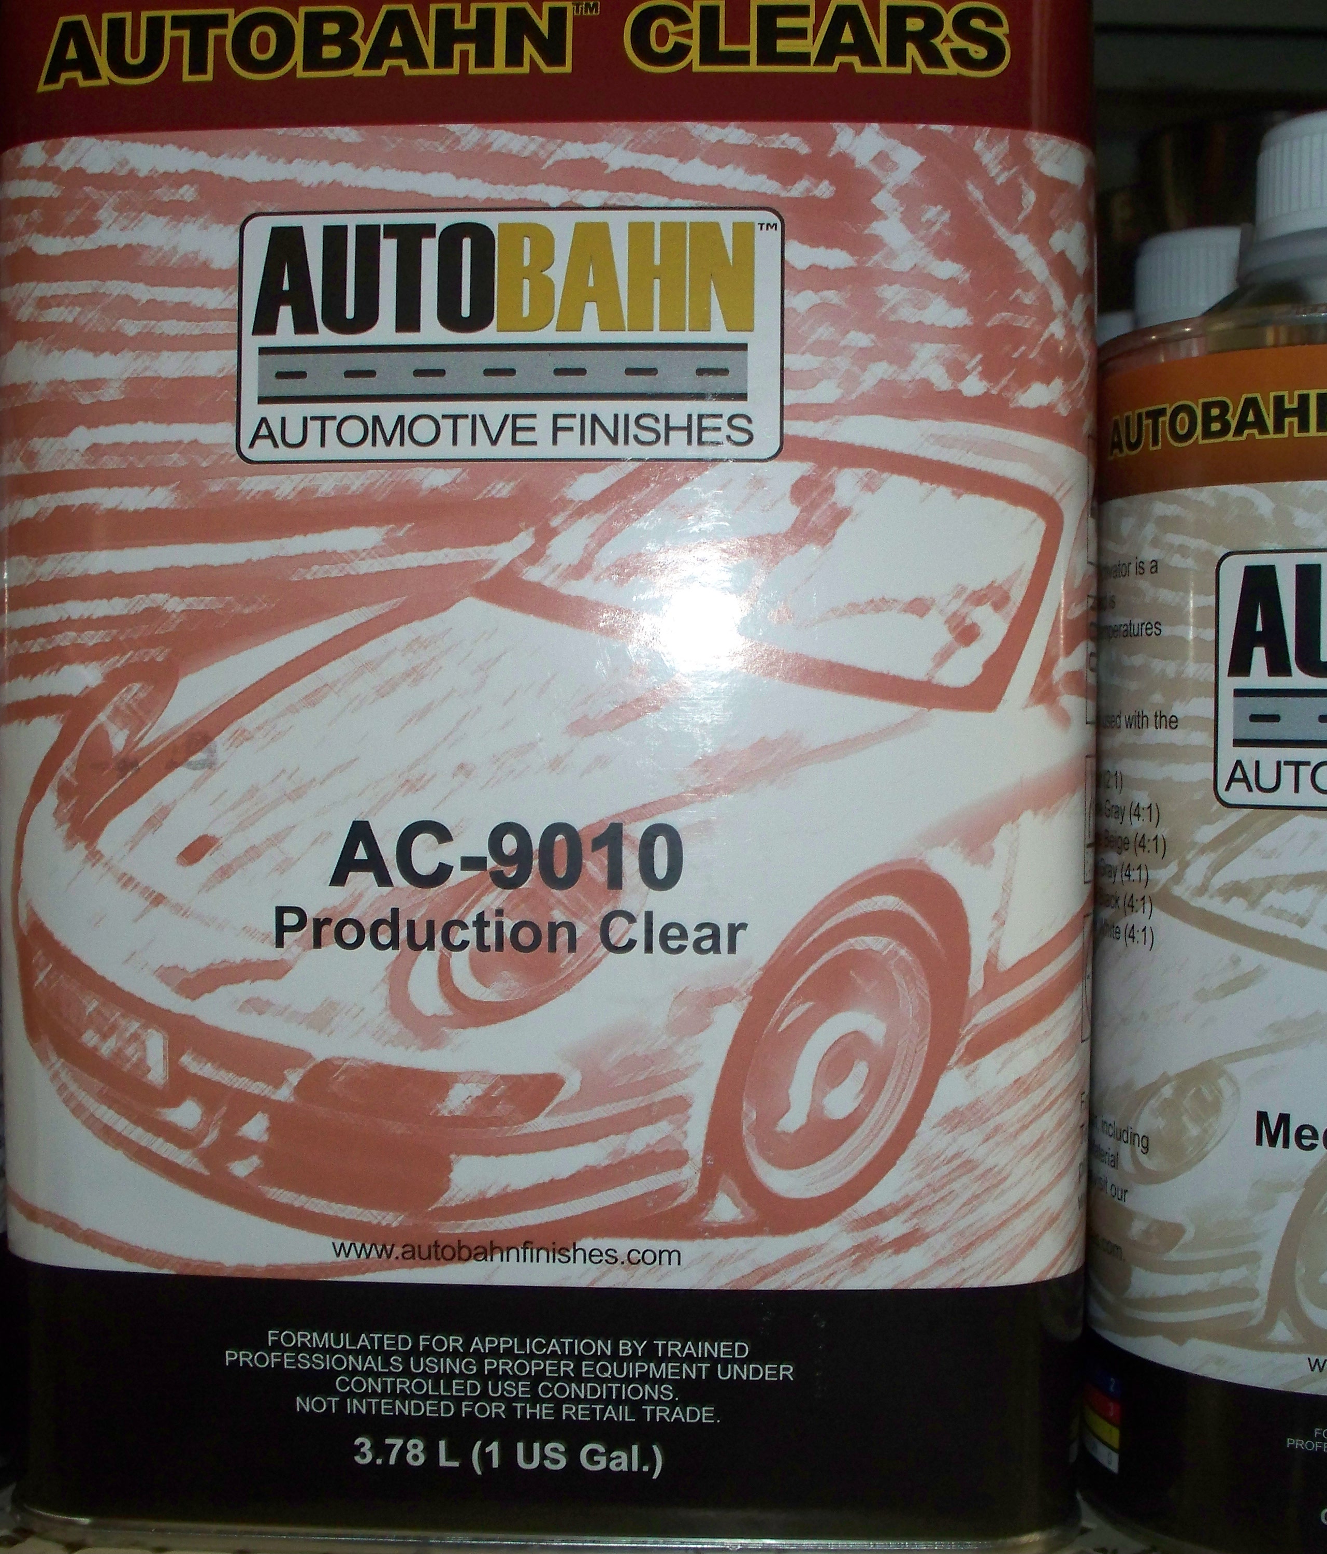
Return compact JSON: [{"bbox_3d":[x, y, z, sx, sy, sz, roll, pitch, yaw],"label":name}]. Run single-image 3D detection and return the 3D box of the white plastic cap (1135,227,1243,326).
[{"bbox_3d":[0.111,-0.097,0.429,0.034,0.019,0.034,0,2,0],"label":"white plastic cap"}]

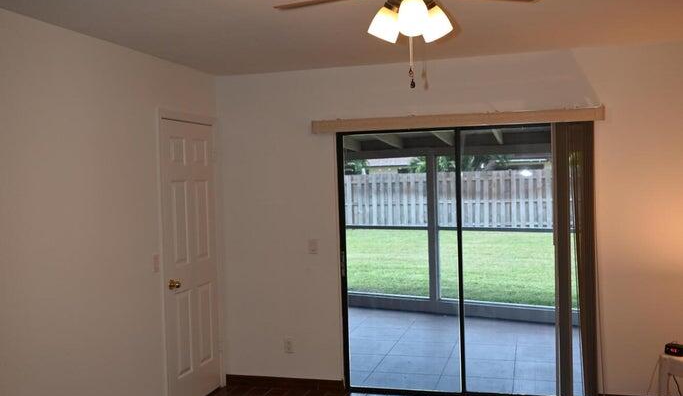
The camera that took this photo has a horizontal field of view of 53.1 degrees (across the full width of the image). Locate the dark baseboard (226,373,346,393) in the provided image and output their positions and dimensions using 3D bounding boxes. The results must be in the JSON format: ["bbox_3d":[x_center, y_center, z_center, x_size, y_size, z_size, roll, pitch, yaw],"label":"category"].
[{"bbox_3d":[-0.445,1.428,5.272,0.968,0.088,0.015,-1,1,16],"label":"dark baseboard"}]

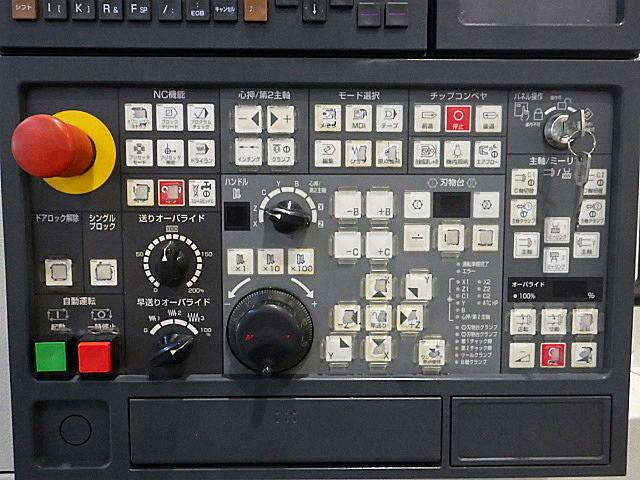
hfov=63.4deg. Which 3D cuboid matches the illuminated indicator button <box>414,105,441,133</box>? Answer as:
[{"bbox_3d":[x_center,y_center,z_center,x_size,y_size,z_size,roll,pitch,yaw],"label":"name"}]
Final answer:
[{"bbox_3d":[0.077,-0.086,0.372,0.019,0.019,0.007,0,4,-1],"label":"illuminated indicator button"}]

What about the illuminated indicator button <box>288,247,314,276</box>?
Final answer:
[{"bbox_3d":[-0.014,0.015,0.382,0.019,0.019,0.006,0,3,-1],"label":"illuminated indicator button"}]

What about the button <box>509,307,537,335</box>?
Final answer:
[{"bbox_3d":[0.150,0.060,0.385,0.019,0.019,0.007,0,4,-1],"label":"button"}]

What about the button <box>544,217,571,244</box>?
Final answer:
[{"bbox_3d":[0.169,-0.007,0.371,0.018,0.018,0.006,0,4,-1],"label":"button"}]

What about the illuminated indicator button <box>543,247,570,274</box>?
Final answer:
[{"bbox_3d":[0.175,0.015,0.387,0.019,0.019,0.007,0,4,-1],"label":"illuminated indicator button"}]

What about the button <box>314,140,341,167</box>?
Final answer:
[{"bbox_3d":[0.006,-0.063,0.378,0.019,0.019,0.006,0,3,-1],"label":"button"}]

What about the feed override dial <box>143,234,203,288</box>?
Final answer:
[{"bbox_3d":[-0.107,0.016,0.369,0.043,0.039,0.020,0,4,-1],"label":"feed override dial"}]

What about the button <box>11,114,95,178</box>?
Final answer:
[{"bbox_3d":[-0.176,-0.061,0.348,0.041,0.041,0.048,0,4,-1],"label":"button"}]

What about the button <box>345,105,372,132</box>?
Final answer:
[{"bbox_3d":[0.028,-0.088,0.377,0.019,0.019,0.006,0,3,-1],"label":"button"}]

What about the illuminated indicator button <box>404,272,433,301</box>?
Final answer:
[{"bbox_3d":[0.073,0.035,0.386,0.019,0.019,0.007,0,4,-1],"label":"illuminated indicator button"}]

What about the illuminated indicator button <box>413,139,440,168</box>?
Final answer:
[{"bbox_3d":[0.075,-0.061,0.366,0.018,0.018,0.006,0,4,-1],"label":"illuminated indicator button"}]

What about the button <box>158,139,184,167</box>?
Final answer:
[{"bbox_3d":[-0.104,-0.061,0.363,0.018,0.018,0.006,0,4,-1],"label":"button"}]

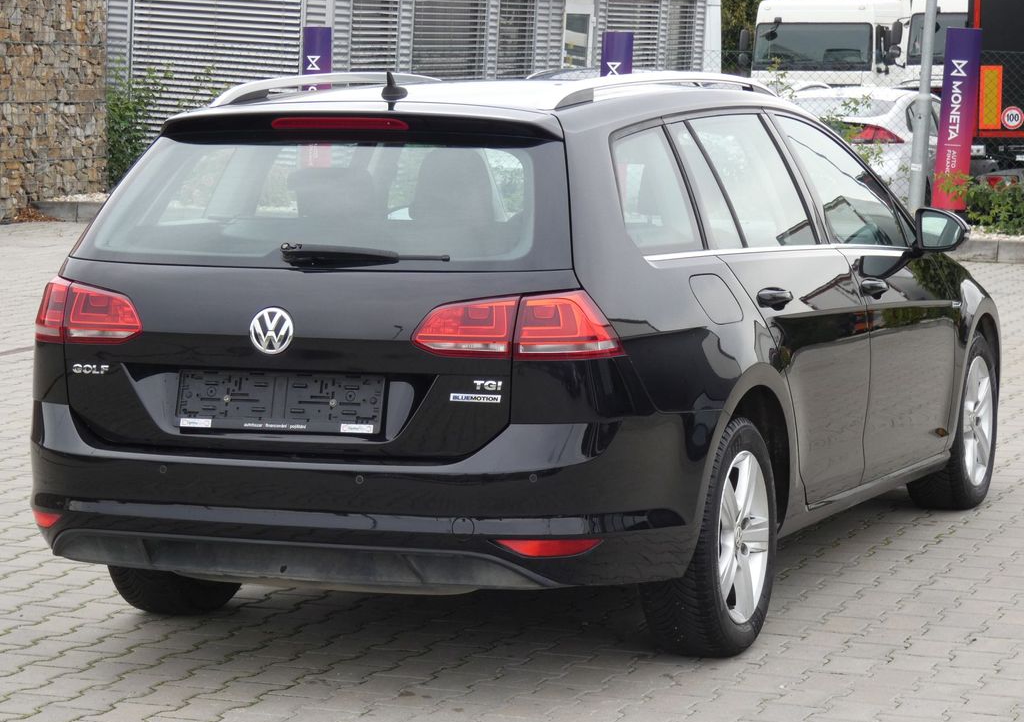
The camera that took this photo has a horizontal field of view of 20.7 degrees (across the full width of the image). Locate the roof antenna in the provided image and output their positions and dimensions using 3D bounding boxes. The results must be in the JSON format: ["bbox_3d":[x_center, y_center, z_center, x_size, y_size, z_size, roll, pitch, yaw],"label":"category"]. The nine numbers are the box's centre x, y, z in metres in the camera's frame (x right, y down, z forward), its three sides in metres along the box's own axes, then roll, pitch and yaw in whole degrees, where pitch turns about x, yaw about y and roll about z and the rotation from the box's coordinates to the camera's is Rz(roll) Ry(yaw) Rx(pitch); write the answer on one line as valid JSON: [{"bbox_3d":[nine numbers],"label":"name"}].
[{"bbox_3d":[-0.296,-0.705,7.171,0.055,0.065,0.115,2,6,22],"label":"roof antenna"}]

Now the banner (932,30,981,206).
[{"bbox_3d":[3.689,-2.011,23.300,0.300,1.500,0.100,5,6,14],"label":"banner"}]

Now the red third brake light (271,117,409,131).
[{"bbox_3d":[-0.421,-0.578,6.874,0.375,0.032,0.035,2,6,22],"label":"red third brake light"}]

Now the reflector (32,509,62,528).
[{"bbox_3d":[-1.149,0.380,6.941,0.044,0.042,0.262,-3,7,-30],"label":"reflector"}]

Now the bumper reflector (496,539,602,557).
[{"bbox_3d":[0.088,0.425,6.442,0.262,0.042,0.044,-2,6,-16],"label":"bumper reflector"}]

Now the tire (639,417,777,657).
[{"bbox_3d":[0.507,0.446,7.234,0.212,0.630,0.630,2,6,22],"label":"tire"}]

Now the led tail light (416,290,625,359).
[{"bbox_3d":[0.014,-0.085,6.447,0.460,0.172,0.200,1,6,12],"label":"led tail light"}]

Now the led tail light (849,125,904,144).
[{"bbox_3d":[3.984,-2.482,30.800,0.480,0.200,0.300,4,6,27],"label":"led tail light"}]

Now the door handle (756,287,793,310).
[{"bbox_3d":[0.677,-0.158,7.235,0.048,0.047,0.215,2,6,22],"label":"door handle"}]

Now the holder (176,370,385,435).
[{"bbox_3d":[-0.546,0.097,6.588,0.535,0.142,0.030,2,6,22],"label":"holder"}]

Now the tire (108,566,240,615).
[{"bbox_3d":[-0.904,0.380,7.770,0.210,0.625,0.630,2,6,22],"label":"tire"}]

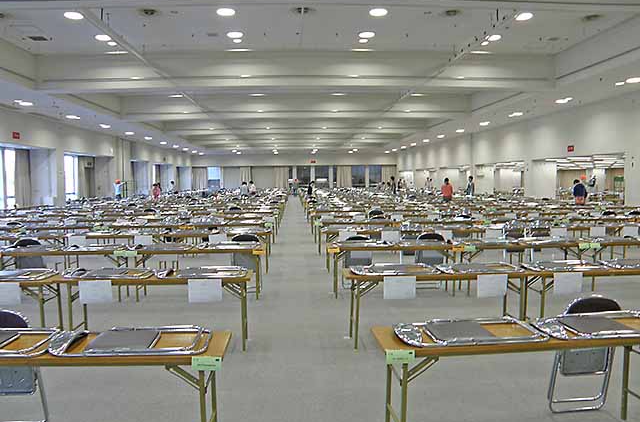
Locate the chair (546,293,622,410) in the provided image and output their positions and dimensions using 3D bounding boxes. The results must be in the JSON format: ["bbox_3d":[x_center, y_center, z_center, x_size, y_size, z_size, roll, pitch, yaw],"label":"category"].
[{"bbox_3d":[1.860,0.995,3.371,0.450,0.850,0.340,0,4,-5],"label":"chair"}]

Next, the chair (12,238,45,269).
[{"bbox_3d":[-4.170,0.800,6.850,0.450,0.840,0.440,-1,4,-3],"label":"chair"}]

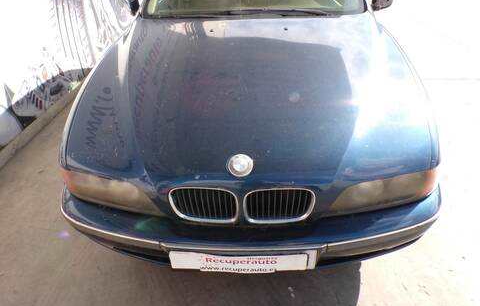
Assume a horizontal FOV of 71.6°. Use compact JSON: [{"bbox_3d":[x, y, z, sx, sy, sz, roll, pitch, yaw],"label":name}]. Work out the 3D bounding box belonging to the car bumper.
[{"bbox_3d":[0.022,0.310,1.460,1.740,0.400,0.470,0,35,4],"label":"car bumper"}]

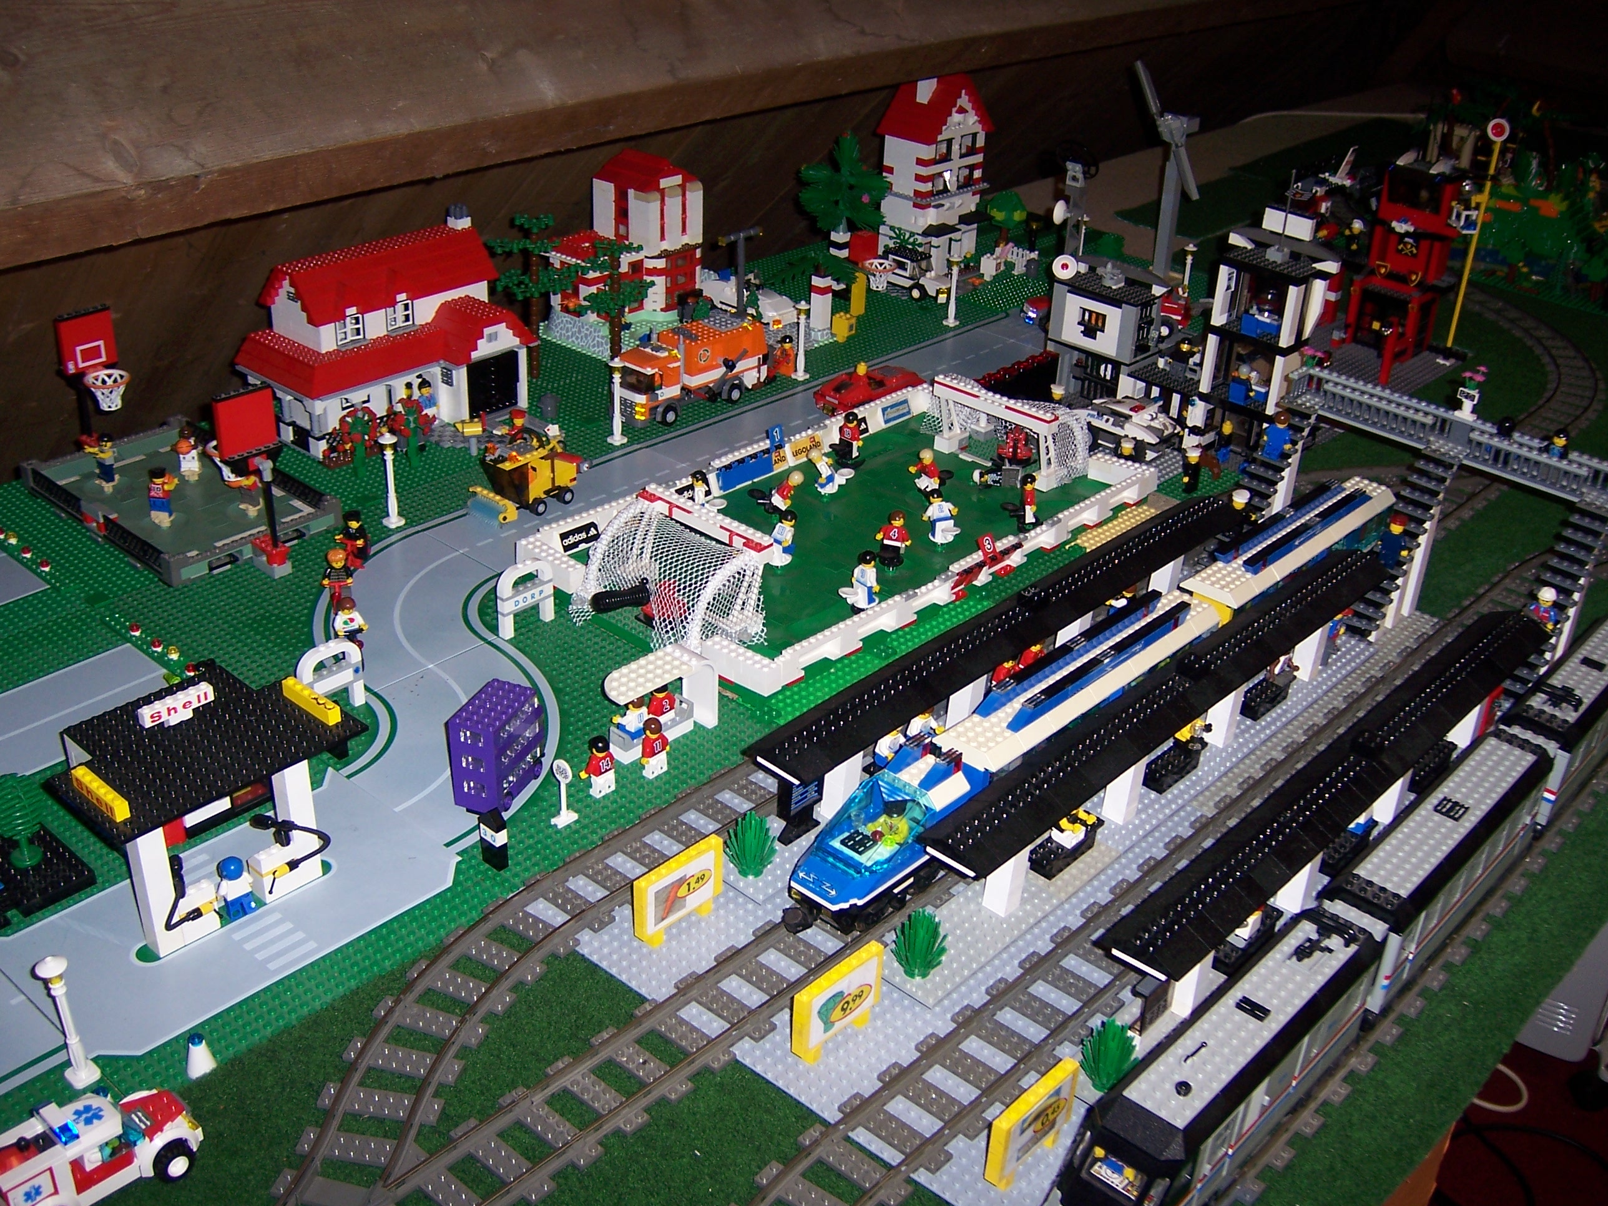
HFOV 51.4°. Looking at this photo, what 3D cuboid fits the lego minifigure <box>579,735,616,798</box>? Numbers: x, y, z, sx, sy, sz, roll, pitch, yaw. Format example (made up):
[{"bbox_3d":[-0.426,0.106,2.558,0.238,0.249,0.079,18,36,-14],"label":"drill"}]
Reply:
[{"bbox_3d":[-0.133,0.105,1.090,0.017,0.041,0.026,26,36,35],"label":"lego minifigure"}]

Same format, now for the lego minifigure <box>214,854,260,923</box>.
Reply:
[{"bbox_3d":[-0.334,0.165,0.980,0.015,0.041,0.025,24,35,35],"label":"lego minifigure"}]

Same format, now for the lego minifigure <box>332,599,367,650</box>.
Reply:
[{"bbox_3d":[-0.338,0.018,1.242,0.025,0.042,0.018,-16,33,-31],"label":"lego minifigure"}]

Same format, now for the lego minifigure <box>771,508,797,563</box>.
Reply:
[{"bbox_3d":[-0.016,-0.057,1.387,0.024,0.046,0.019,24,25,35],"label":"lego minifigure"}]

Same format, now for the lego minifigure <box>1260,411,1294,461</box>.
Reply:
[{"bbox_3d":[0.407,-0.146,1.434,0.014,0.041,0.025,-23,37,-39],"label":"lego minifigure"}]

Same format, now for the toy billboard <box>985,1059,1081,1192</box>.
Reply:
[{"bbox_3d":[0.115,0.266,0.850,0.009,0.050,0.064,26,37,35],"label":"toy billboard"}]

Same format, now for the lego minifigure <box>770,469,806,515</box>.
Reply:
[{"bbox_3d":[-0.014,-0.096,1.458,0.018,0.044,0.024,24,26,-14],"label":"lego minifigure"}]

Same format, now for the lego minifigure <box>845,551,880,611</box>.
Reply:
[{"bbox_3d":[0.048,-0.017,1.319,0.025,0.047,0.019,26,37,35],"label":"lego minifigure"}]

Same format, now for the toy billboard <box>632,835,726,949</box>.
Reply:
[{"bbox_3d":[-0.074,0.173,0.995,0.009,0.050,0.064,26,37,35],"label":"toy billboard"}]

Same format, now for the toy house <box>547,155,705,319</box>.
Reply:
[{"bbox_3d":[-0.194,-0.408,1.833,0.100,0.172,0.140,26,37,35],"label":"toy house"}]

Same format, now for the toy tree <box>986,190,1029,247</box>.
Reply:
[{"bbox_3d":[0.263,-0.500,2.189,0.052,0.078,0.052,26,37,35],"label":"toy tree"}]

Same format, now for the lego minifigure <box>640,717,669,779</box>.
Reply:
[{"bbox_3d":[-0.101,0.096,1.133,0.015,0.043,0.025,26,37,35],"label":"lego minifigure"}]

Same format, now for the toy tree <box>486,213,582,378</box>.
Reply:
[{"bbox_3d":[-0.273,-0.319,1.715,0.066,0.168,0.086,26,36,35],"label":"toy tree"}]

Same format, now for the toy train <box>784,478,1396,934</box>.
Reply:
[{"bbox_3d":[0.236,0.042,1.182,0.050,0.092,0.725,26,36,35],"label":"toy train"}]

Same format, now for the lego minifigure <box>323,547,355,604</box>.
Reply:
[{"bbox_3d":[-0.359,-0.022,1.289,0.026,0.041,0.021,0,29,-6],"label":"lego minifigure"}]

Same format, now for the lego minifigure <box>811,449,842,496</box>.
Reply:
[{"bbox_3d":[0.019,-0.118,1.517,0.024,0.043,0.018,6,37,43],"label":"lego minifigure"}]

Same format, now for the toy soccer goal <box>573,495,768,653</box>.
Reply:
[{"bbox_3d":[-0.107,-0.020,1.292,0.146,0.067,0.105,26,36,35],"label":"toy soccer goal"}]

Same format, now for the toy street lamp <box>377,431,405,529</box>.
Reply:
[{"bbox_3d":[-0.352,-0.105,1.426,0.018,0.085,0.018,2,29,-1],"label":"toy street lamp"}]

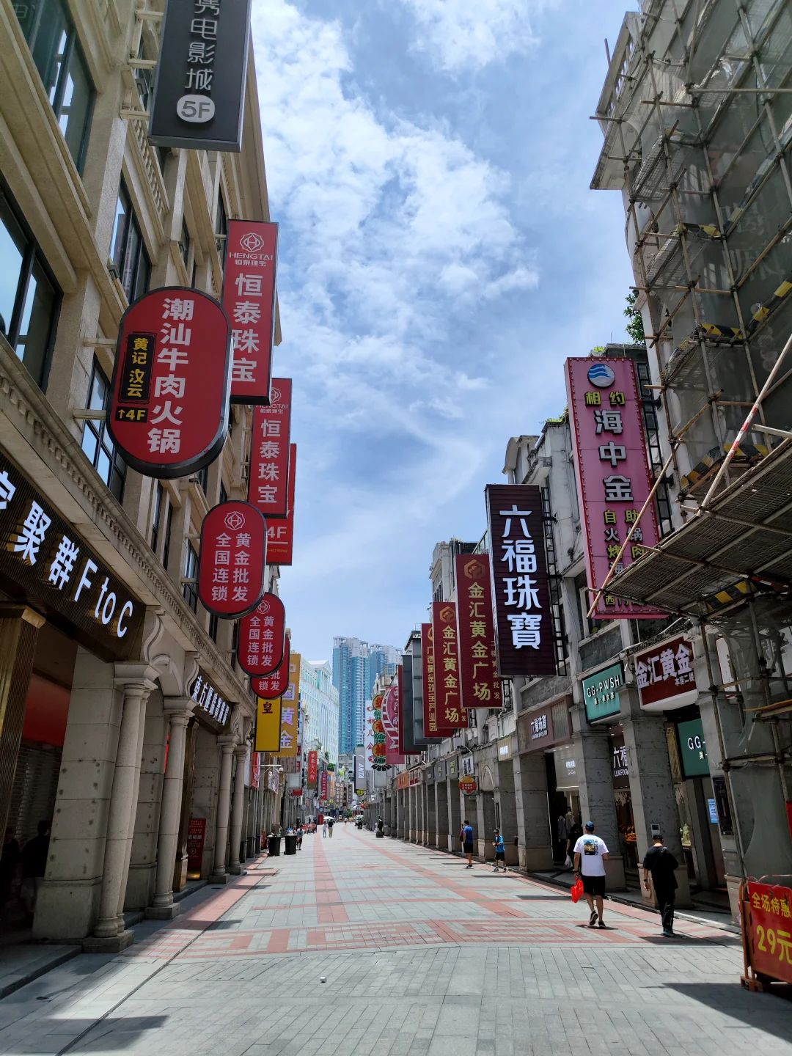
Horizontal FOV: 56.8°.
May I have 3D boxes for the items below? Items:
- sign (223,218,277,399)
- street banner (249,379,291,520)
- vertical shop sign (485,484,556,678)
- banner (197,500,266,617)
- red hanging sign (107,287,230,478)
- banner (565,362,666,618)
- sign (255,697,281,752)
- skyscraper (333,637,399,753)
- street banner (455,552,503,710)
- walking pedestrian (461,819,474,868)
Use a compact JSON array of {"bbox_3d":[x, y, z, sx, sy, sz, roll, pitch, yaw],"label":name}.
[{"bbox_3d":[-4.257,-6.340,21.174,1.446,6.084,0.406,1,-22,-5],"label":"sign"},{"bbox_3d":[-4.888,-3.223,28.626,1.380,5.880,0.420,1,-21,-5],"label":"street banner"},{"bbox_3d":[3.470,1.395,20.594,1.500,5.500,0.420,1,-21,-5],"label":"vertical shop sign"},{"bbox_3d":[-4.077,0.756,18.388,1.597,2.961,0.406,1,-22,-5],"label":"banner"},{"bbox_3d":[-3.365,-2.246,11.080,1.653,3.164,0.335,1,-22,-5],"label":"red hanging sign"},{"bbox_3d":[4.586,-1.009,15.457,1.503,5.847,0.355,1,-22,-5],"label":"banner"},{"bbox_3d":[-5.704,8.285,32.927,1.024,3.451,0.254,1,-22,-5],"label":"sign"},{"bbox_3d":[-30.997,202.010,758.098,68.000,168.000,45.000,0,-21,-2],"label":"skyscraper"},{"bbox_3d":[3.113,3.905,28.086,1.444,5.924,0.406,1,-22,-5],"label":"street banner"},{"bbox_3d":[2.802,12.227,28.389,0.350,1.720,0.440,-16,-26,35],"label":"walking pedestrian"}]

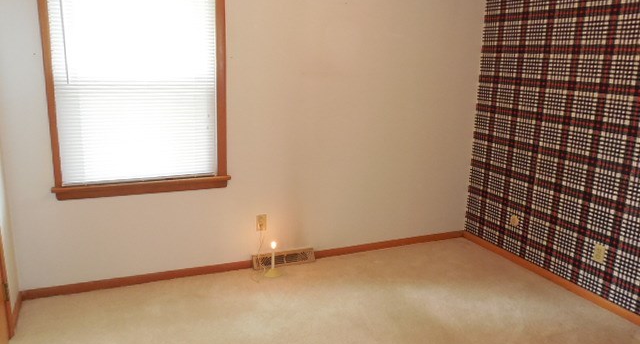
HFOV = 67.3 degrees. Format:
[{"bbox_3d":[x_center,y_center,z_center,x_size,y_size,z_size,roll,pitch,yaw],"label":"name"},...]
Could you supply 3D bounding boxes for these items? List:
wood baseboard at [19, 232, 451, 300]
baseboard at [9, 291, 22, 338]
[{"bbox_3d":[-0.273,0.639,3.519,3.298,0.061,0.016,-4,14,-23],"label":"wood baseboard"},{"bbox_3d":[-1.704,0.792,2.691,0.018,0.061,0.410,-5,14,-26],"label":"baseboard"}]

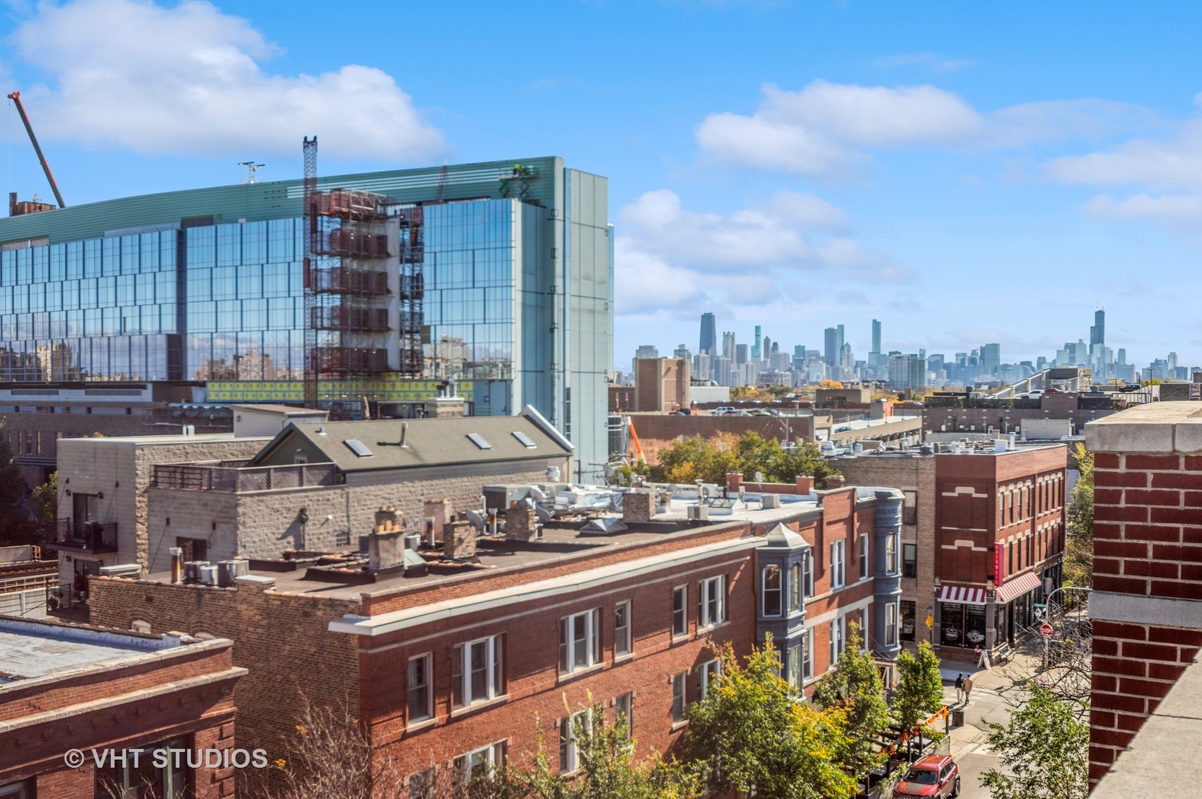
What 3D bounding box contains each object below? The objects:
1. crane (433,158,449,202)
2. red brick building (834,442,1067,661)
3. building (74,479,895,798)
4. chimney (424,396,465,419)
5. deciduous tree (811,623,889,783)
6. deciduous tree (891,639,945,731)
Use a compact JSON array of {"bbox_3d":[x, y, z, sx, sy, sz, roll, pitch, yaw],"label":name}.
[{"bbox_3d":[-18.347,-25.140,138.000,1.600,4.900,1.200,0,0,-8],"label":"crane"},{"bbox_3d":[24.862,10.172,89.974,15.200,13.600,18.580,0,0,34],"label":"red brick building"},{"bbox_3d":[-0.432,10.702,49.912,13.930,13.100,37.710,0,0,34],"label":"building"},{"bbox_3d":[-8.089,0.541,62.501,0.850,1.600,2.150,0,0,34],"label":"chimney"},{"bbox_3d":[10.567,13.338,50.919,3.300,7.810,3.300,0,0,34],"label":"deciduous tree"},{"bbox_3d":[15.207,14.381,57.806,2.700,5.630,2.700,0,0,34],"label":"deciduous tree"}]

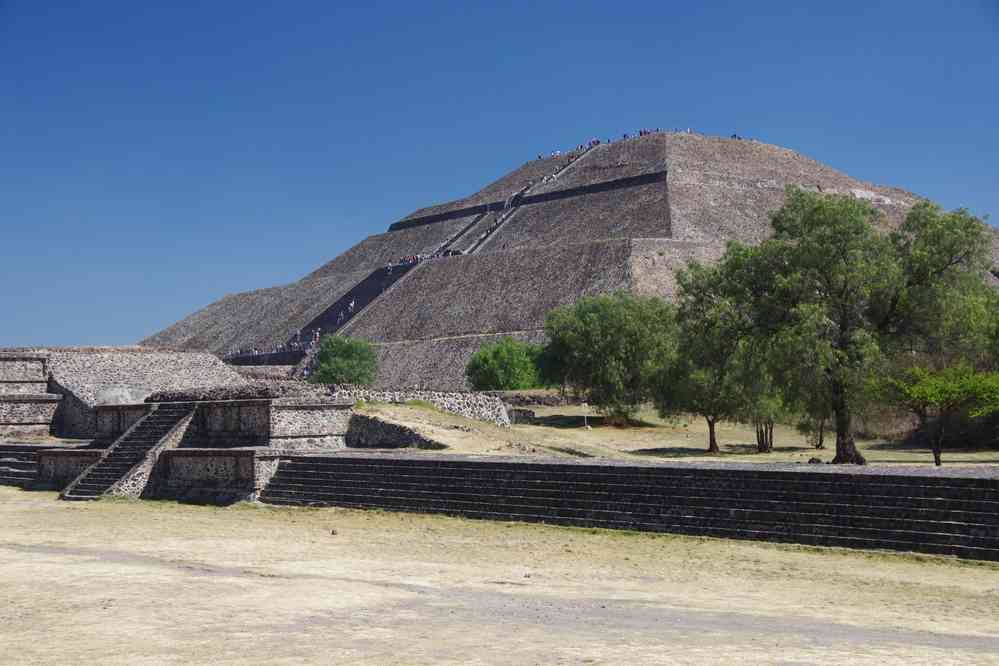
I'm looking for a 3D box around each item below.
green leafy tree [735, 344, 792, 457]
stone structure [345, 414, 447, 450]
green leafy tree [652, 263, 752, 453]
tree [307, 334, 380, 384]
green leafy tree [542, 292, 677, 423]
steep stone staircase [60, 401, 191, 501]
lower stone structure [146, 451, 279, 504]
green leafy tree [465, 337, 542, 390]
[{"bbox_3d":[12.833,3.220,86.000,3.051,5.327,2.898,0,-3,8],"label":"green leafy tree"},{"bbox_3d":[-4.529,4.643,82.536,1.500,1.650,8.000,2,-4,-34],"label":"stone structure"},{"bbox_3d":[9.602,1.159,84.000,4.966,8.987,4.718,0,-3,7],"label":"green leafy tree"},{"bbox_3d":[-11.244,2.282,127.985,5.045,4.348,4.793,0,-3,-5],"label":"tree"},{"bbox_3d":[6.690,1.540,107.997,8.149,8.006,7.742,0,-3,4],"label":"green leafy tree"},{"bbox_3d":[-19.584,6.188,93.662,5.000,4.800,5.900,2,-4,-34],"label":"steep stone staircase"},{"bbox_3d":[-13.913,6.867,85.866,2.200,2.450,11.800,2,-4,-34],"label":"lower stone structure"},{"bbox_3d":[0.288,2.348,127.992,5.622,4.192,5.341,0,-3,0],"label":"green leafy tree"}]

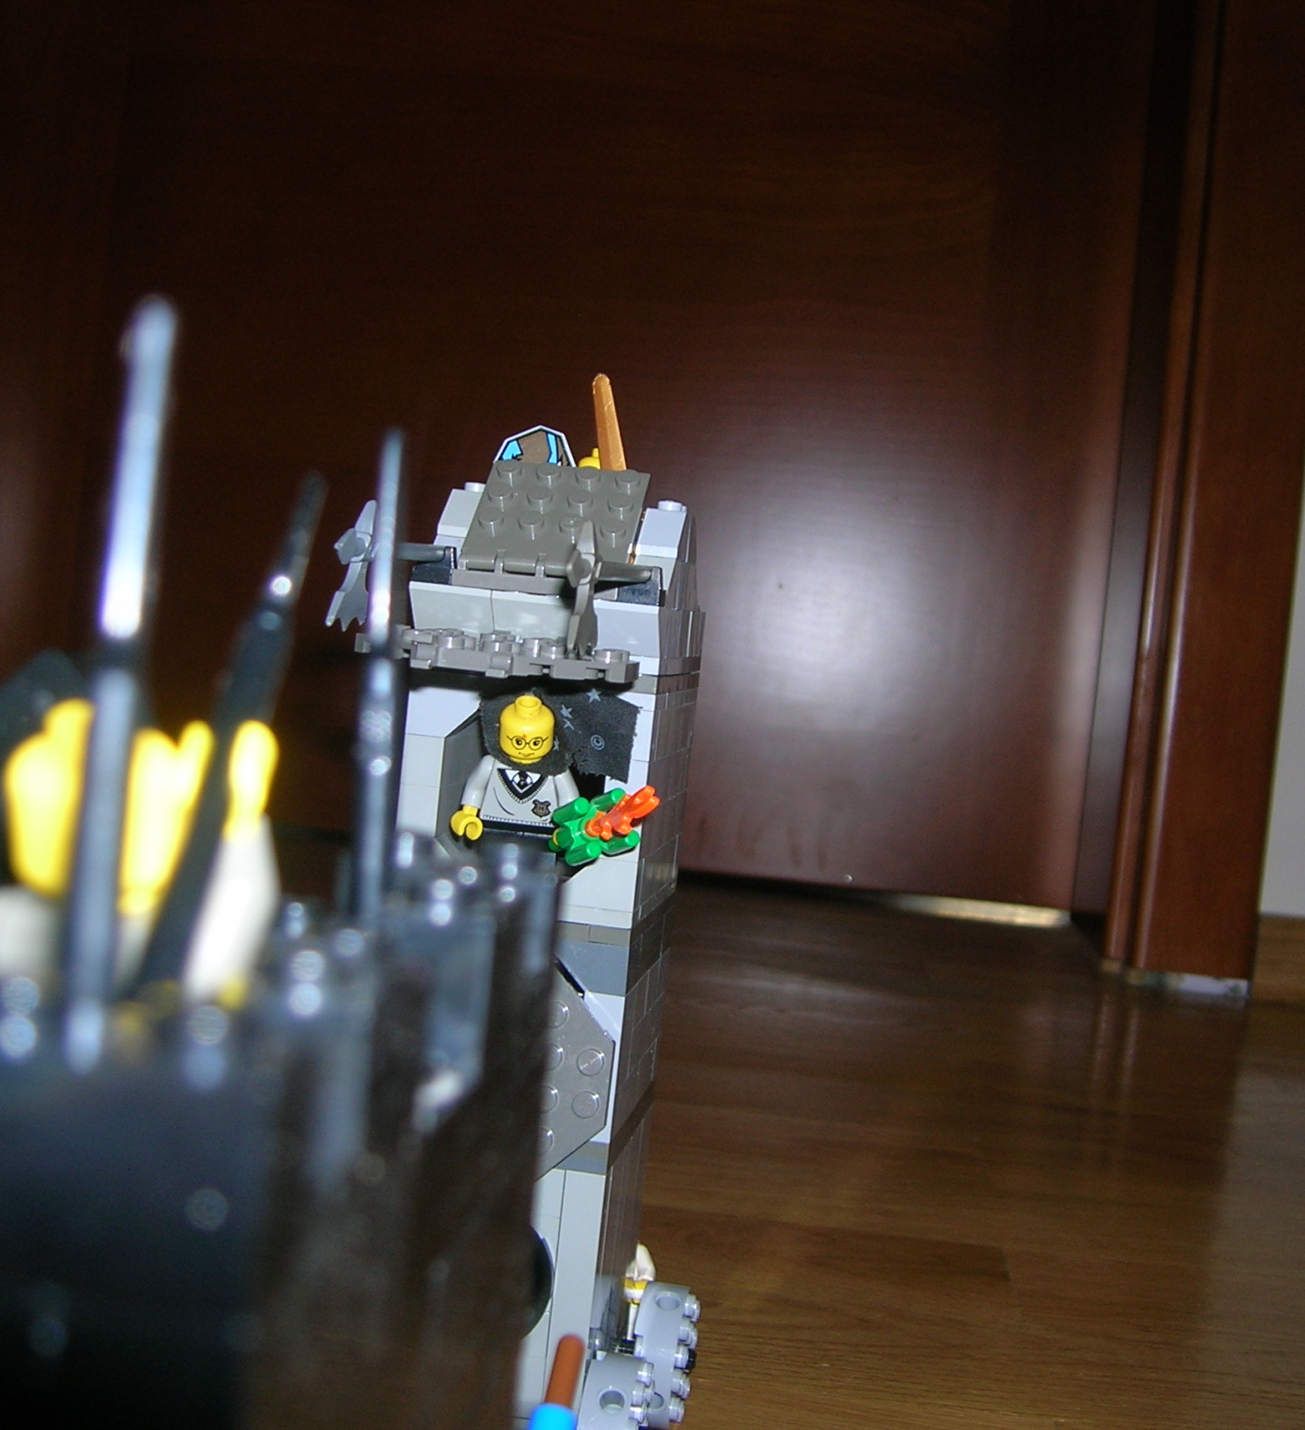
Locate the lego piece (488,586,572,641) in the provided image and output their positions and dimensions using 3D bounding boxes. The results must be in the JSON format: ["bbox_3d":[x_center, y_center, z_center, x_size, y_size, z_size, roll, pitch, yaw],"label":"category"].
[{"bbox_3d":[-0.022,-0.017,0.367,0.016,0.010,0.014,6,2,8],"label":"lego piece"}]

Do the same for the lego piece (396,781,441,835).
[{"bbox_3d":[-0.044,0.018,0.378,0.008,0.010,0.011,6,2,8],"label":"lego piece"}]

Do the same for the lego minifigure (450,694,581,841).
[{"bbox_3d":[-0.026,0.017,0.371,0.026,0.040,0.014,6,2,0],"label":"lego minifigure"}]

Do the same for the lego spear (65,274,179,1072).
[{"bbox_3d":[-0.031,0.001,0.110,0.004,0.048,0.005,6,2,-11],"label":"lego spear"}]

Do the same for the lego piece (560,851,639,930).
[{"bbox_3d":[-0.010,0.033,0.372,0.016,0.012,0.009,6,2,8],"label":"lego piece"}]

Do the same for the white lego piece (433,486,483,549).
[{"bbox_3d":[-0.037,-0.039,0.386,0.008,0.013,0.017,6,2,8],"label":"white lego piece"}]

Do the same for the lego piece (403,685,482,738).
[{"bbox_3d":[-0.039,0.000,0.375,0.016,0.010,0.009,6,2,8],"label":"lego piece"}]

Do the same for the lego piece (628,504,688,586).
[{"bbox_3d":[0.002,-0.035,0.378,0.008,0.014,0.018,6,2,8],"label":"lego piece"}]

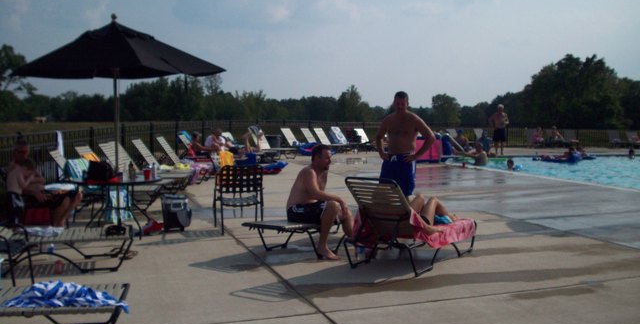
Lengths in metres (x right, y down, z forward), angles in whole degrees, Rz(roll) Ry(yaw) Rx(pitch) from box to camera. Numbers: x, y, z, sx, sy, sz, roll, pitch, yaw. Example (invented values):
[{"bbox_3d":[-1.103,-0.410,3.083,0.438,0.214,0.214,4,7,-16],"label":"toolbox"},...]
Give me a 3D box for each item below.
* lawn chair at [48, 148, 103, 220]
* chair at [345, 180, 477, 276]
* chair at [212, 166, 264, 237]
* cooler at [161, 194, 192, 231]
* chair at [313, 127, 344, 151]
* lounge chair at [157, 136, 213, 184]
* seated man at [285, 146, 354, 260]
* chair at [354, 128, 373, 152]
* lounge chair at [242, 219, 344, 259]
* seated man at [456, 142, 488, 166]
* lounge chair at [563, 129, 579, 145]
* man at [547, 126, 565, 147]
[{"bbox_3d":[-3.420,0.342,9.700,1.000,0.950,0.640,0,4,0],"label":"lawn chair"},{"bbox_3d":[0.975,0.576,7.080,0.680,0.870,1.560,3,5,34],"label":"chair"},{"bbox_3d":[-1.050,0.451,8.840,0.570,0.860,0.620,-1,4,-17],"label":"chair"},{"bbox_3d":[-1.913,0.664,9.089,0.380,0.470,0.320,-1,4,-12],"label":"cooler"},{"bbox_3d":[0.460,-0.691,23.900,1.450,0.920,0.660,2,5,26],"label":"chair"},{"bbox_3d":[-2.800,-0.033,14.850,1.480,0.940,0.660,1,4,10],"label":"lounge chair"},{"bbox_3d":[-0.005,0.408,7.447,0.680,1.200,0.500,1,4,22],"label":"seated man"},{"bbox_3d":[1.972,-0.813,26.709,1.650,0.920,0.660,3,5,35],"label":"chair"},{"bbox_3d":[-0.008,0.792,7.908,0.690,0.370,1.930,3,5,34],"label":"lounge chair"},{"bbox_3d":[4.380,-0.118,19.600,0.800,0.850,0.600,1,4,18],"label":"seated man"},{"bbox_3d":[10.950,-1.121,30.000,0.660,0.880,1.350,0,4,6],"label":"lounge chair"},{"bbox_3d":[10.844,-1.127,31.501,0.550,0.980,0.800,-2,4,-20],"label":"man"}]

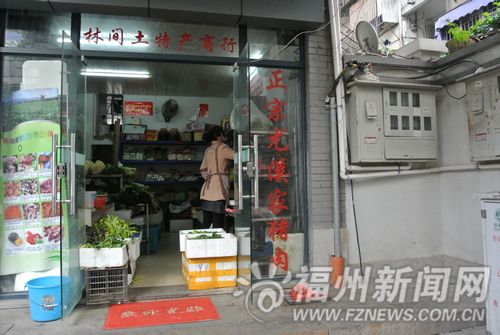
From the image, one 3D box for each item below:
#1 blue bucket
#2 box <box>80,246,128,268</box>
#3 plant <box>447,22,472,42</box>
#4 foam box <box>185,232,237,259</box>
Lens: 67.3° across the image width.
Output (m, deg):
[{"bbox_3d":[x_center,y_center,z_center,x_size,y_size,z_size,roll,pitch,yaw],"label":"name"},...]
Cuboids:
[{"bbox_3d":[-1.619,1.069,3.029,0.340,0.290,0.340,0,-3,-13],"label":"blue bucket"},{"bbox_3d":[-1.364,0.829,3.550,0.385,0.172,0.290,-1,-3,-6],"label":"box"},{"bbox_3d":[2.803,-1.806,5.024,0.300,0.270,0.320,0,-3,-13],"label":"plant"},{"bbox_3d":[-0.417,0.820,3.948,0.510,0.182,0.370,0,-3,-13],"label":"foam box"}]

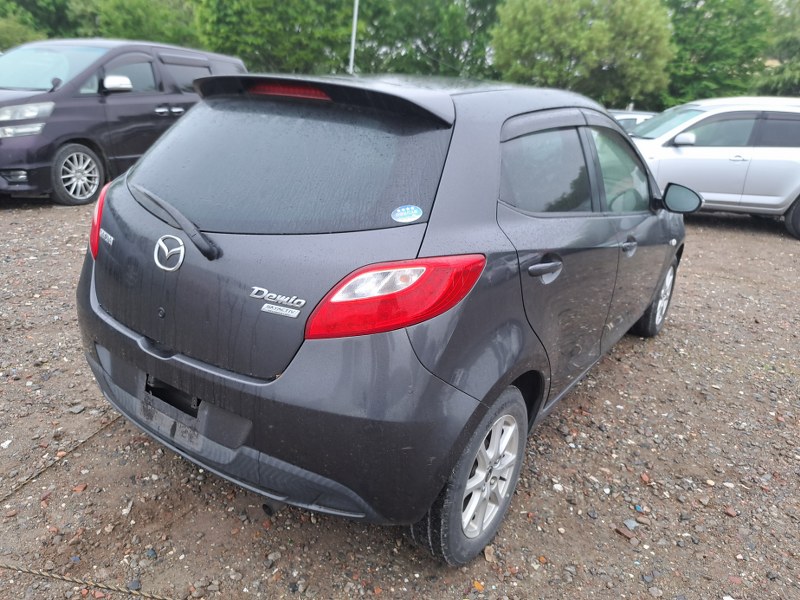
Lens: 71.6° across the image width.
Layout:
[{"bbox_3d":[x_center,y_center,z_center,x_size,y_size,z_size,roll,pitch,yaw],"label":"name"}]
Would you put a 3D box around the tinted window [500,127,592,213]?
[{"bbox_3d":[0.506,-0.408,1.857,0.050,0.330,0.760,-4,12,37],"label":"tinted window"}]

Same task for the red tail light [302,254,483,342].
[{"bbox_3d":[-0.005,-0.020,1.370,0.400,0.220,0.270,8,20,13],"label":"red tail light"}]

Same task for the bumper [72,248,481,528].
[{"bbox_3d":[-0.574,0.203,1.779,1.670,0.610,0.450,16,23,32],"label":"bumper"}]

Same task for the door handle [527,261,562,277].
[{"bbox_3d":[0.420,-0.090,1.597,0.050,0.045,0.210,16,23,32],"label":"door handle"}]

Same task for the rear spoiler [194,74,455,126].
[{"bbox_3d":[-0.319,-0.657,1.797,1.130,0.125,0.250,16,23,32],"label":"rear spoiler"}]

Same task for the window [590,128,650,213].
[{"bbox_3d":[1.054,-0.591,2.613,0.060,0.420,0.920,-4,12,37],"label":"window"}]

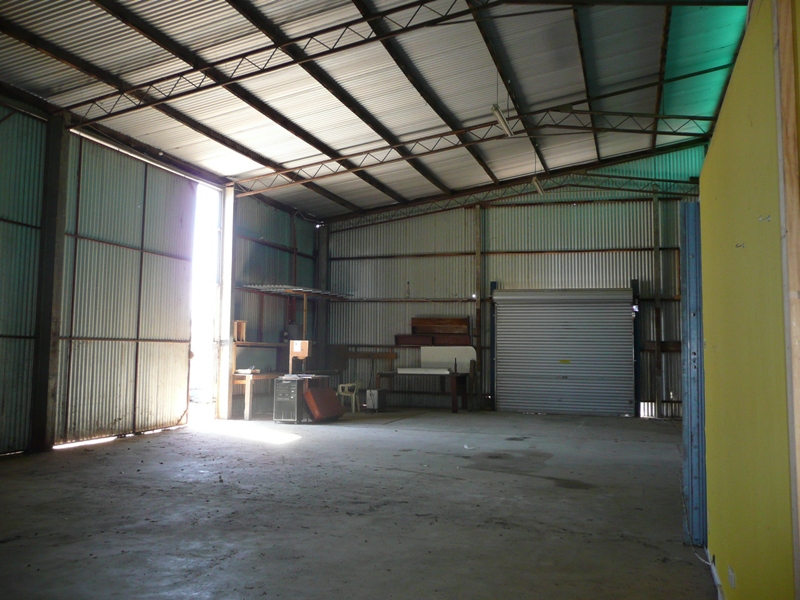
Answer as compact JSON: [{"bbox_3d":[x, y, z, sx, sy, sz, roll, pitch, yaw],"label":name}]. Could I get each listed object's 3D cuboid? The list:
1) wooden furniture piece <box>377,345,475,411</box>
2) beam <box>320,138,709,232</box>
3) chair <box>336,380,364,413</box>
[{"bbox_3d":[0.620,1.846,15.273,2.160,1.480,1.000,-1,-5,18],"label":"wooden furniture piece"},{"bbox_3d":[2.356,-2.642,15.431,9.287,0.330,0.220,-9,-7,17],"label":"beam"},{"bbox_3d":[-1.124,2.157,14.661,0.500,0.720,0.510,-1,-5,24],"label":"chair"}]

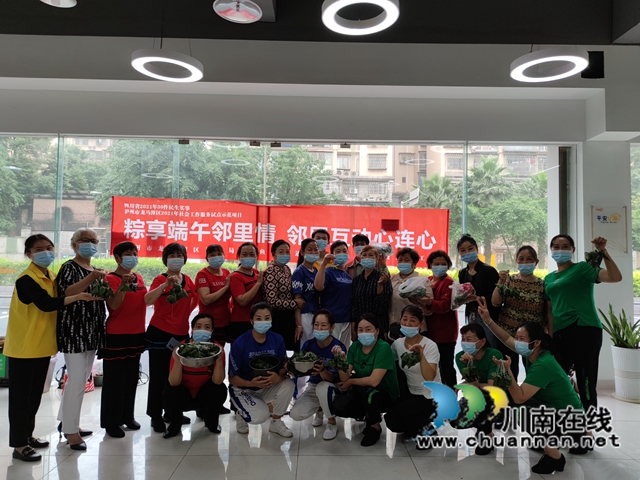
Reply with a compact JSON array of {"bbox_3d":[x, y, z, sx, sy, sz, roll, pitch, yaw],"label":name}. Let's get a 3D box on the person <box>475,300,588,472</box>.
[{"bbox_3d":[1.539,1.013,3.233,0.760,1.129,0.570,3,-4,-31],"label":"person"}]

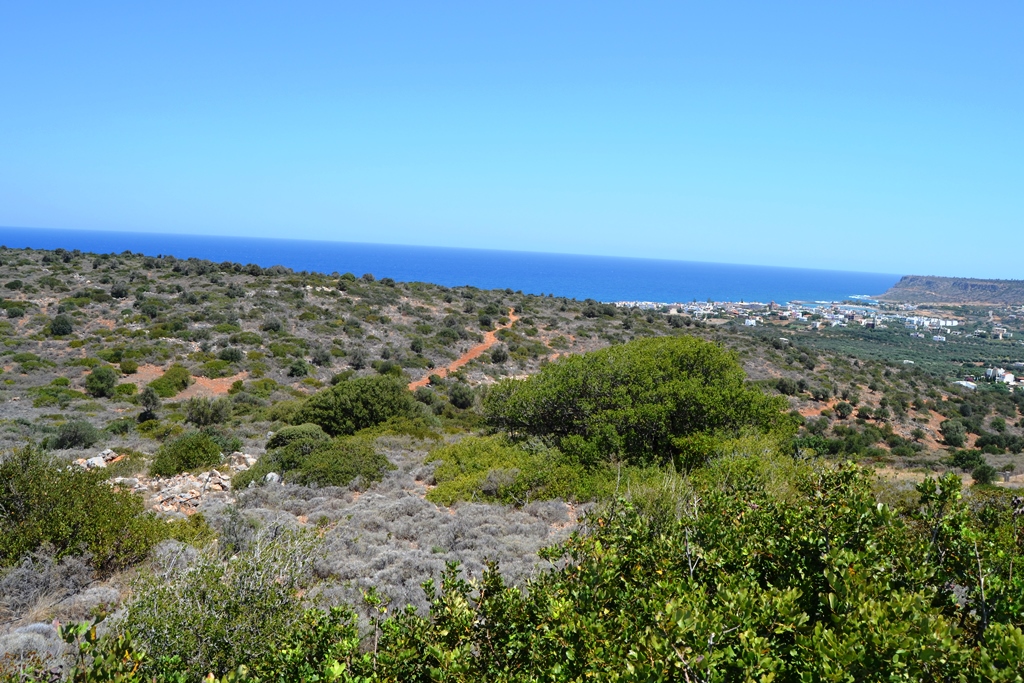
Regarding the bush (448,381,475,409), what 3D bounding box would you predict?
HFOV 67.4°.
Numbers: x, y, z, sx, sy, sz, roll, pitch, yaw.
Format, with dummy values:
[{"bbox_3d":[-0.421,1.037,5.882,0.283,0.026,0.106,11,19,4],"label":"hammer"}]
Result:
[{"bbox_3d":[-2.959,3.164,45.000,1.490,1.490,1.420,2,7,-4],"label":"bush"}]

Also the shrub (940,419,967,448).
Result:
[{"bbox_3d":[37.936,7.905,66.000,2.190,2.530,2.080,7,8,30],"label":"shrub"}]

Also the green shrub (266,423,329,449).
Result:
[{"bbox_3d":[-4.468,1.979,16.000,1.300,0.620,1.200,1,7,-15],"label":"green shrub"}]

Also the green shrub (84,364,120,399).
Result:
[{"bbox_3d":[-18.171,1.771,34.000,1.500,1.400,1.400,-1,8,-28],"label":"green shrub"}]

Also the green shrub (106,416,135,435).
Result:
[{"bbox_3d":[-13.252,2.843,26.000,0.930,0.600,0.880,-1,8,-27],"label":"green shrub"}]

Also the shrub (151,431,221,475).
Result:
[{"bbox_3d":[-7.864,2.698,18.500,1.750,1.090,1.660,0,7,-23],"label":"shrub"}]

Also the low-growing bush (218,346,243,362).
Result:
[{"bbox_3d":[-19.355,0.897,53.000,1.760,1.080,1.670,0,7,-20],"label":"low-growing bush"}]

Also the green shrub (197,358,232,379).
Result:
[{"bbox_3d":[-15.493,1.406,40.000,1.850,0.950,1.600,0,7,-21],"label":"green shrub"}]

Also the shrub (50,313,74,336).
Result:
[{"bbox_3d":[-37.537,-1.333,64.000,2.120,1.800,2.020,-1,8,-30],"label":"shrub"}]

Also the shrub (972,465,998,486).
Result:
[{"bbox_3d":[36.987,10.467,60.000,2.000,1.650,1.850,7,8,32],"label":"shrub"}]

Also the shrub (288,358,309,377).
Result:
[{"bbox_3d":[-11.674,1.422,42.000,1.100,0.950,1.050,1,7,-15],"label":"shrub"}]

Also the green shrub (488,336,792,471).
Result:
[{"bbox_3d":[3.541,1.707,21.500,8.340,3.690,6.250,4,7,10],"label":"green shrub"}]

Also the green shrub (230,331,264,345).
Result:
[{"bbox_3d":[-18.666,-0.281,54.000,2.200,0.950,1.900,1,7,-19],"label":"green shrub"}]

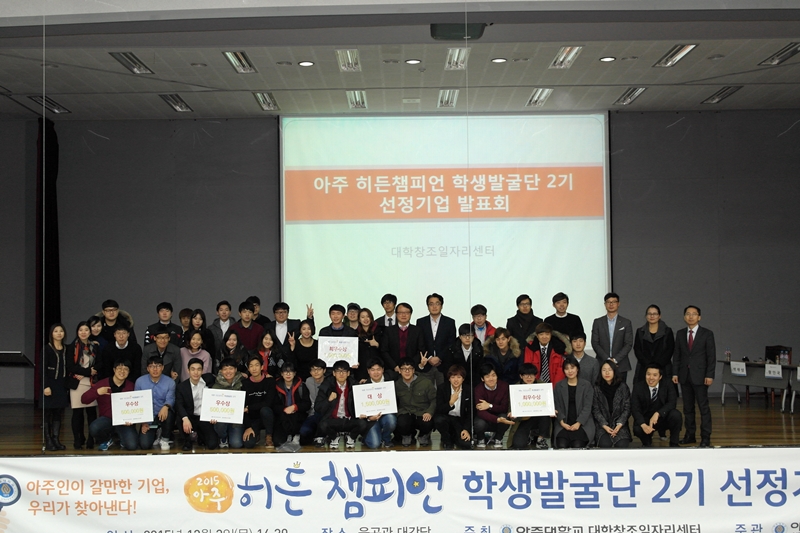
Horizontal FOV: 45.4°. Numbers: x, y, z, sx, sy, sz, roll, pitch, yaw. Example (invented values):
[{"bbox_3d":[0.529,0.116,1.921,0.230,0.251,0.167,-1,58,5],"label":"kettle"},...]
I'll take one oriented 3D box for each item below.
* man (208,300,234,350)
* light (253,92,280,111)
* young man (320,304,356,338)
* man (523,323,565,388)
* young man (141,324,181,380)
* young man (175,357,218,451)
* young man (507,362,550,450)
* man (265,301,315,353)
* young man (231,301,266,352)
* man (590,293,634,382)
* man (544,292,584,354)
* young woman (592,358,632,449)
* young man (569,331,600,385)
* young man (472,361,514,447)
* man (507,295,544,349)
[{"bbox_3d":[-2.408,1.379,13.070,0.500,1.800,0.320,-1,-2,-7],"label":"man"},{"bbox_3d":[-2.198,-2.774,15.847,0.300,0.090,1.220,-1,-2,0],"label":"light"},{"bbox_3d":[-0.795,1.369,12.350,0.520,1.750,0.420,-1,-2,-3],"label":"young man"},{"bbox_3d":[1.914,1.477,12.476,0.560,1.477,0.500,-1,-2,5],"label":"man"},{"bbox_3d":[-3.142,1.540,12.575,0.520,1.498,0.450,-1,-2,-6],"label":"young man"},{"bbox_3d":[-2.547,1.705,11.974,0.490,1.127,0.680,0,-1,-15],"label":"young man"},{"bbox_3d":[1.597,1.711,11.906,0.520,1.015,0.680,-1,-1,3],"label":"young man"},{"bbox_3d":[-1.446,1.368,12.500,0.620,1.780,0.420,-1,-2,-5],"label":"man"},{"bbox_3d":[-1.976,1.365,12.500,0.500,1.800,0.360,-1,-2,-7],"label":"young man"},{"bbox_3d":[2.781,1.282,12.461,0.550,1.872,0.350,-1,-1,7],"label":"man"},{"bbox_3d":[2.251,1.270,12.970,0.540,1.820,0.320,-1,-2,6],"label":"man"},{"bbox_3d":[2.620,1.658,11.750,0.490,1.040,0.640,-1,-2,8],"label":"young woman"},{"bbox_3d":[2.397,1.540,12.478,0.470,1.340,0.500,-1,-2,17],"label":"young man"},{"bbox_3d":[1.143,1.685,11.718,0.520,1.000,0.650,-1,-2,-6],"label":"young man"},{"bbox_3d":[1.640,1.260,12.454,0.530,1.790,0.360,-1,-2,0],"label":"man"}]

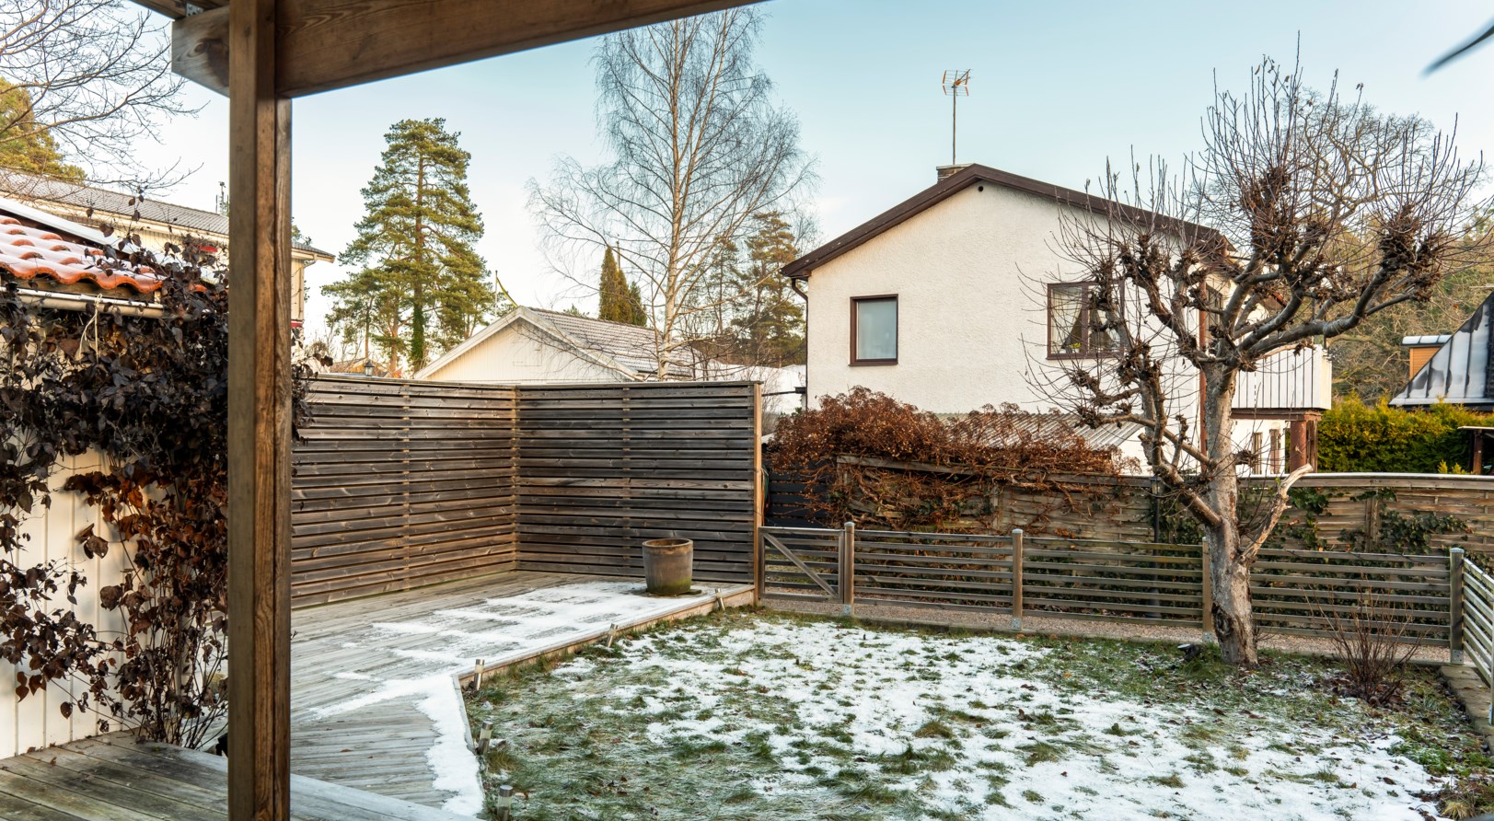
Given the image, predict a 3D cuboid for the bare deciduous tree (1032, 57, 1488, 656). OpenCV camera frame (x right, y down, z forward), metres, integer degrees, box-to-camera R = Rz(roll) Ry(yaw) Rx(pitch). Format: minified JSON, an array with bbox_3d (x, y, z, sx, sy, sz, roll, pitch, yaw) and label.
[{"bbox_3d":[3.640,-0.360,7.350,3.150,4.420,2.800,0,0,20],"label":"bare deciduous tree"}]

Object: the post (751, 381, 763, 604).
[{"bbox_3d":[0.103,0.784,9.550,0.090,2.140,0.090,0,0,20],"label":"post"}]

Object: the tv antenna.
[{"bbox_3d":[4.450,-6.160,20.600,0.520,2.020,0.900,0,0,-9],"label":"tv antenna"}]

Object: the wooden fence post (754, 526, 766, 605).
[{"bbox_3d":[0.128,1.481,9.500,0.085,0.730,0.085,0,0,20],"label":"wooden fence post"}]

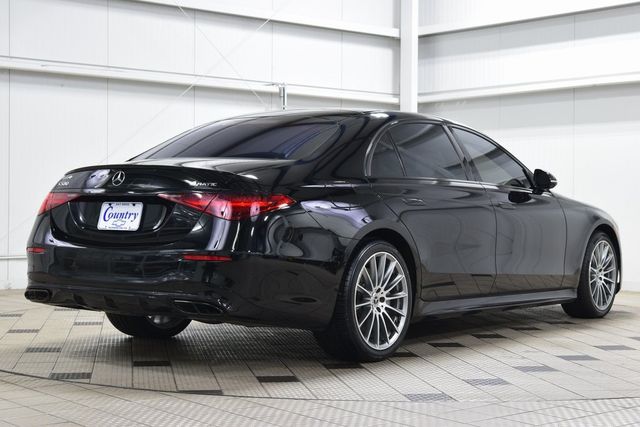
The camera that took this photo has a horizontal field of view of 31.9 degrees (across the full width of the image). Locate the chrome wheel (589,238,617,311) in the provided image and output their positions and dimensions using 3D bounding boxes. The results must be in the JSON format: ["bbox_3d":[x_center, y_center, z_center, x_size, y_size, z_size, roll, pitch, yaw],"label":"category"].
[{"bbox_3d":[2.158,0.479,8.956,0.220,0.560,0.560,1,1,36],"label":"chrome wheel"}]

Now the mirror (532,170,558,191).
[{"bbox_3d":[1.606,-0.229,7.999,0.195,0.160,0.140,1,1,36],"label":"mirror"}]

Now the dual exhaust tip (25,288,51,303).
[{"bbox_3d":[-1.573,0.462,6.346,0.260,0.078,0.100,1,1,44],"label":"dual exhaust tip"}]

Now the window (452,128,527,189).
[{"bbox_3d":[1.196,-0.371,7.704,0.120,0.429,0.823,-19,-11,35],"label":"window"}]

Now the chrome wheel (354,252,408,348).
[{"bbox_3d":[0.264,0.491,6.357,0.220,0.560,0.560,1,1,36],"label":"chrome wheel"}]

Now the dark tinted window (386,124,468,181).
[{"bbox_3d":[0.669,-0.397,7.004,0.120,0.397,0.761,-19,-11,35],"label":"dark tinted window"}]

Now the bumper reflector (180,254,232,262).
[{"bbox_3d":[-0.554,0.224,5.580,0.260,0.036,0.035,1,1,19],"label":"bumper reflector"}]

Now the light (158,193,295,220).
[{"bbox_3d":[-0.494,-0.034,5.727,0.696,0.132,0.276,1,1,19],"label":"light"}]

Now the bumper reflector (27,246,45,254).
[{"bbox_3d":[-1.608,0.205,6.348,0.035,0.036,0.260,0,1,-37],"label":"bumper reflector"}]

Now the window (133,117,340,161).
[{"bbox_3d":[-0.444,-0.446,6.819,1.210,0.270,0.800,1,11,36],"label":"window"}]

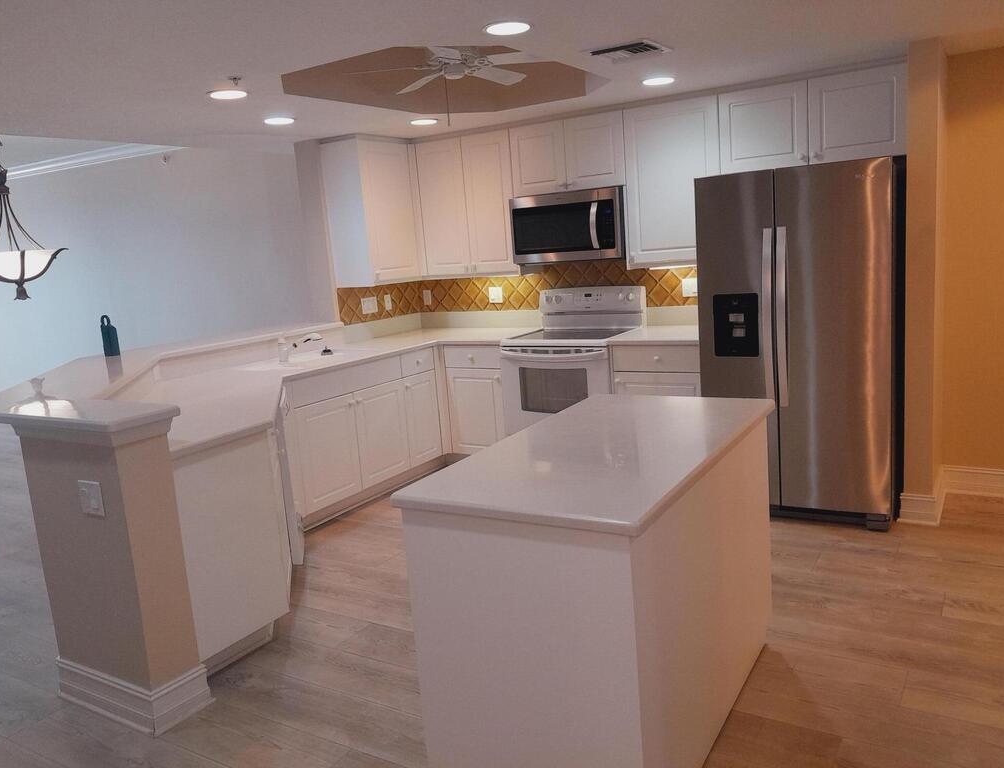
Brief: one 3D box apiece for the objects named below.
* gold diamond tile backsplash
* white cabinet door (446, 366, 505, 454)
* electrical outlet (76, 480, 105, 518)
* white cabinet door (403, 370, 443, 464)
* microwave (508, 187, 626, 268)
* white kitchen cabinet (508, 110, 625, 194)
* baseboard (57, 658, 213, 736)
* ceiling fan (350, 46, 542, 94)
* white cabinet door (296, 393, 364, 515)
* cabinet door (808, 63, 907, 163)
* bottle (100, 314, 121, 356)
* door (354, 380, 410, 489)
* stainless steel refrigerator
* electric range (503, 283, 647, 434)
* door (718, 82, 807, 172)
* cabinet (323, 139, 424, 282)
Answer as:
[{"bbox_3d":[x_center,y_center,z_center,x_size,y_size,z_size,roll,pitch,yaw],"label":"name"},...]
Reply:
[{"bbox_3d":[0.182,-0.578,5.143,2.469,0.318,0.925,2,12,32],"label":"gold diamond tile backsplash"},{"bbox_3d":[-0.165,0.193,5.333,0.442,0.598,0.030,2,12,32],"label":"white cabinet door"},{"bbox_3d":[-1.370,0.383,2.657,0.120,0.120,0.010,2,12,32],"label":"electrical outlet"},{"bbox_3d":[-0.526,0.225,5.314,0.030,0.598,0.353,2,12,32],"label":"white cabinet door"},{"bbox_3d":[0.488,-1.017,5.154,0.757,0.420,0.420,2,12,32],"label":"microwave"},{"bbox_3d":[0.479,-1.454,5.108,0.769,0.444,0.334,2,12,32],"label":"white kitchen cabinet"},{"bbox_3d":[-1.360,1.083,2.937,0.590,0.155,0.255,2,12,32],"label":"baseboard"},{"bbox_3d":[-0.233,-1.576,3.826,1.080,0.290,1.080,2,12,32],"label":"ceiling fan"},{"bbox_3d":[-0.985,0.391,4.583,0.030,0.598,0.474,2,12,32],"label":"white cabinet door"},{"bbox_3d":[1.799,-1.359,4.057,0.460,0.435,0.030,2,12,32],"label":"cabinet door"},{"bbox_3d":[-2.180,-0.268,4.435,0.082,0.235,0.082,2,12,32],"label":"bottle"},{"bbox_3d":[-0.740,0.302,4.974,0.030,0.598,0.465,2,12,32],"label":"door"},{"bbox_3d":[1.623,-0.227,4.274,0.905,1.768,0.855,2,12,32],"label":"stainless steel refrigerator"},{"bbox_3d":[0.491,-0.005,5.208,0.760,1.176,0.680,2,12,32],"label":"electric range"},{"bbox_3d":[1.405,-1.371,4.302,0.468,0.435,0.030,2,12,32],"label":"door"},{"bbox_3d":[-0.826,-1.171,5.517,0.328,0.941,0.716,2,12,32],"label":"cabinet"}]

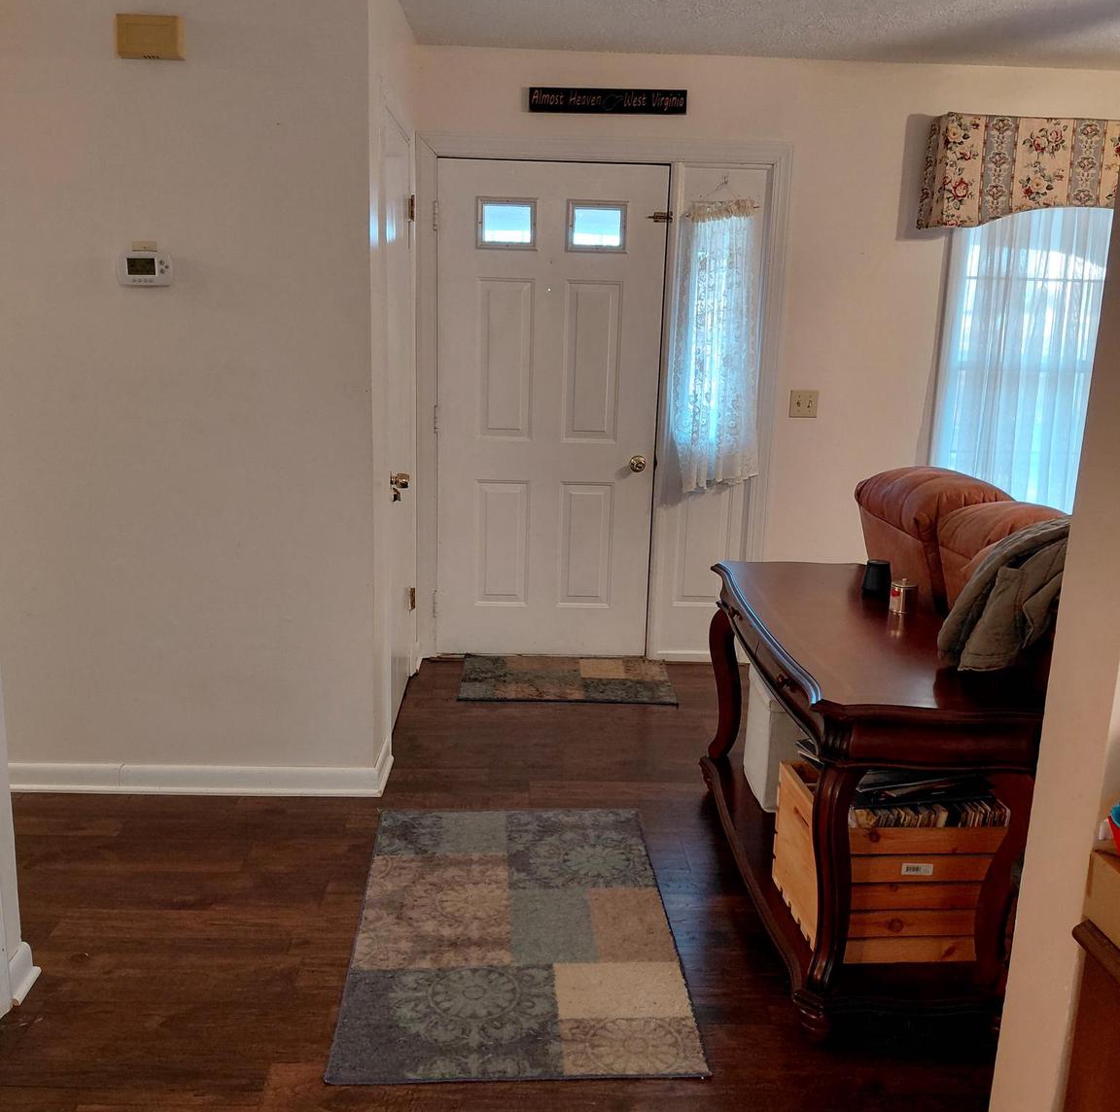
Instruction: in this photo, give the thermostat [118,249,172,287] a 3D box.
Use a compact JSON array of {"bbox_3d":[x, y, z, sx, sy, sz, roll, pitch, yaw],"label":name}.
[{"bbox_3d":[-1.141,-0.791,2.975,0.137,0.095,0.033,1,13,-2],"label":"thermostat"}]

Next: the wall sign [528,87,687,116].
[{"bbox_3d":[0.189,-1.758,4.175,0.606,0.091,0.022,1,13,-2],"label":"wall sign"}]

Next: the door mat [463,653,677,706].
[{"bbox_3d":[0.026,0.508,4.431,0.860,0.012,0.530,2,13,-1],"label":"door mat"}]

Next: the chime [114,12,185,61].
[{"bbox_3d":[-1.075,-1.362,2.834,0.165,0.100,0.050,1,13,-2],"label":"chime"}]

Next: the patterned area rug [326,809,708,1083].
[{"bbox_3d":[-0.114,0.906,2.710,0.768,0.012,1.165,1,13,-4],"label":"patterned area rug"}]

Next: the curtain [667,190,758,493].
[{"bbox_3d":[0.641,-0.841,4.386,0.340,1.165,0.055,1,13,-2],"label":"curtain"}]

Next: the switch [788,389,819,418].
[{"bbox_3d":[1.012,-0.629,4.470,0.113,0.113,0.010,1,13,-2],"label":"switch"}]

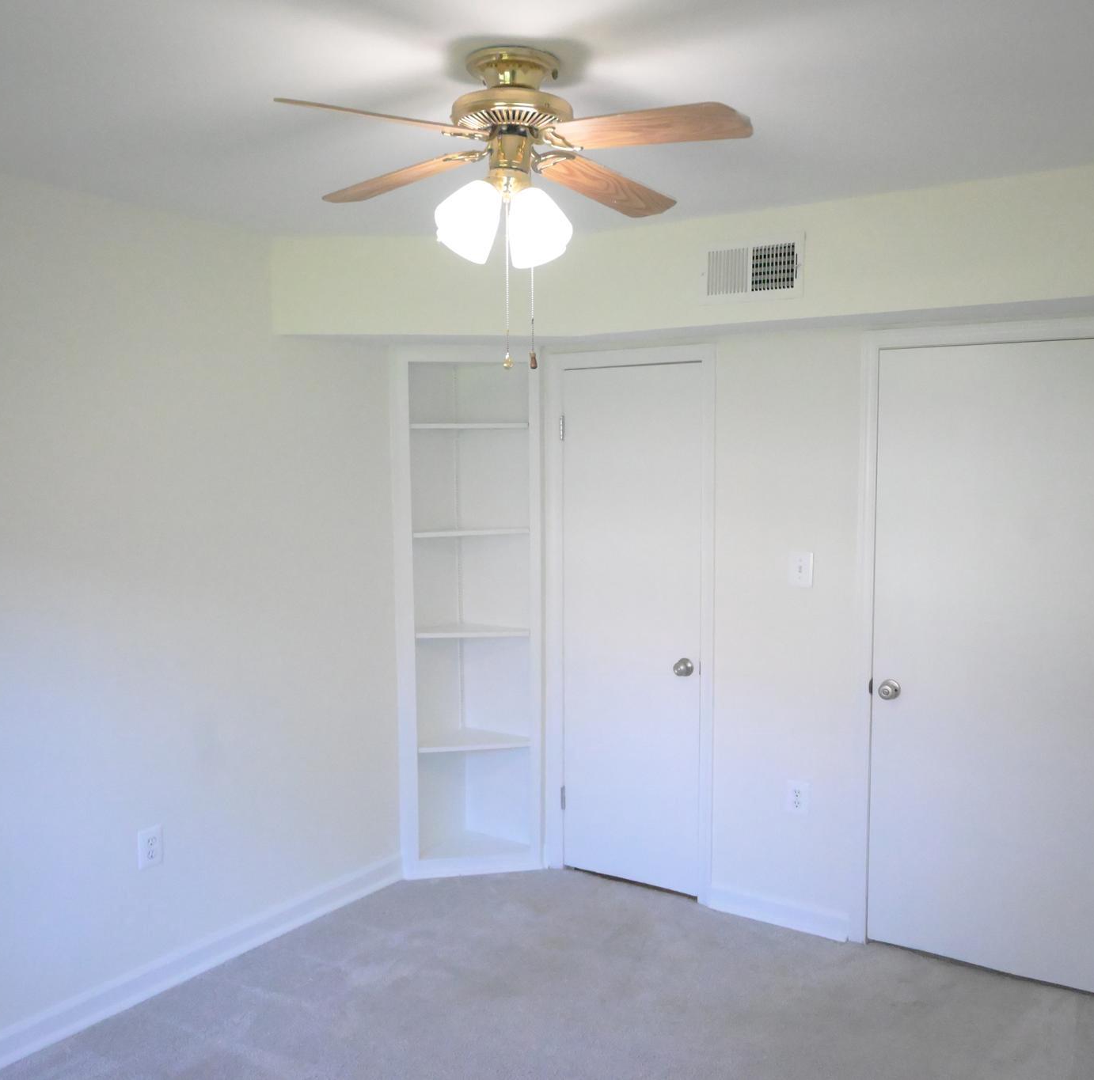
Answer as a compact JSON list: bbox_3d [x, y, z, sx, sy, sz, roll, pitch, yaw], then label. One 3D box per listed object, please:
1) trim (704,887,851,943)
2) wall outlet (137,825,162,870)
[{"bbox_3d":[0.832,1.345,3.916,0.535,0.095,0.015,3,6,35],"label":"trim"},{"bbox_3d":[-1.236,0.964,3.380,0.008,0.121,0.081,3,6,35],"label":"wall outlet"}]

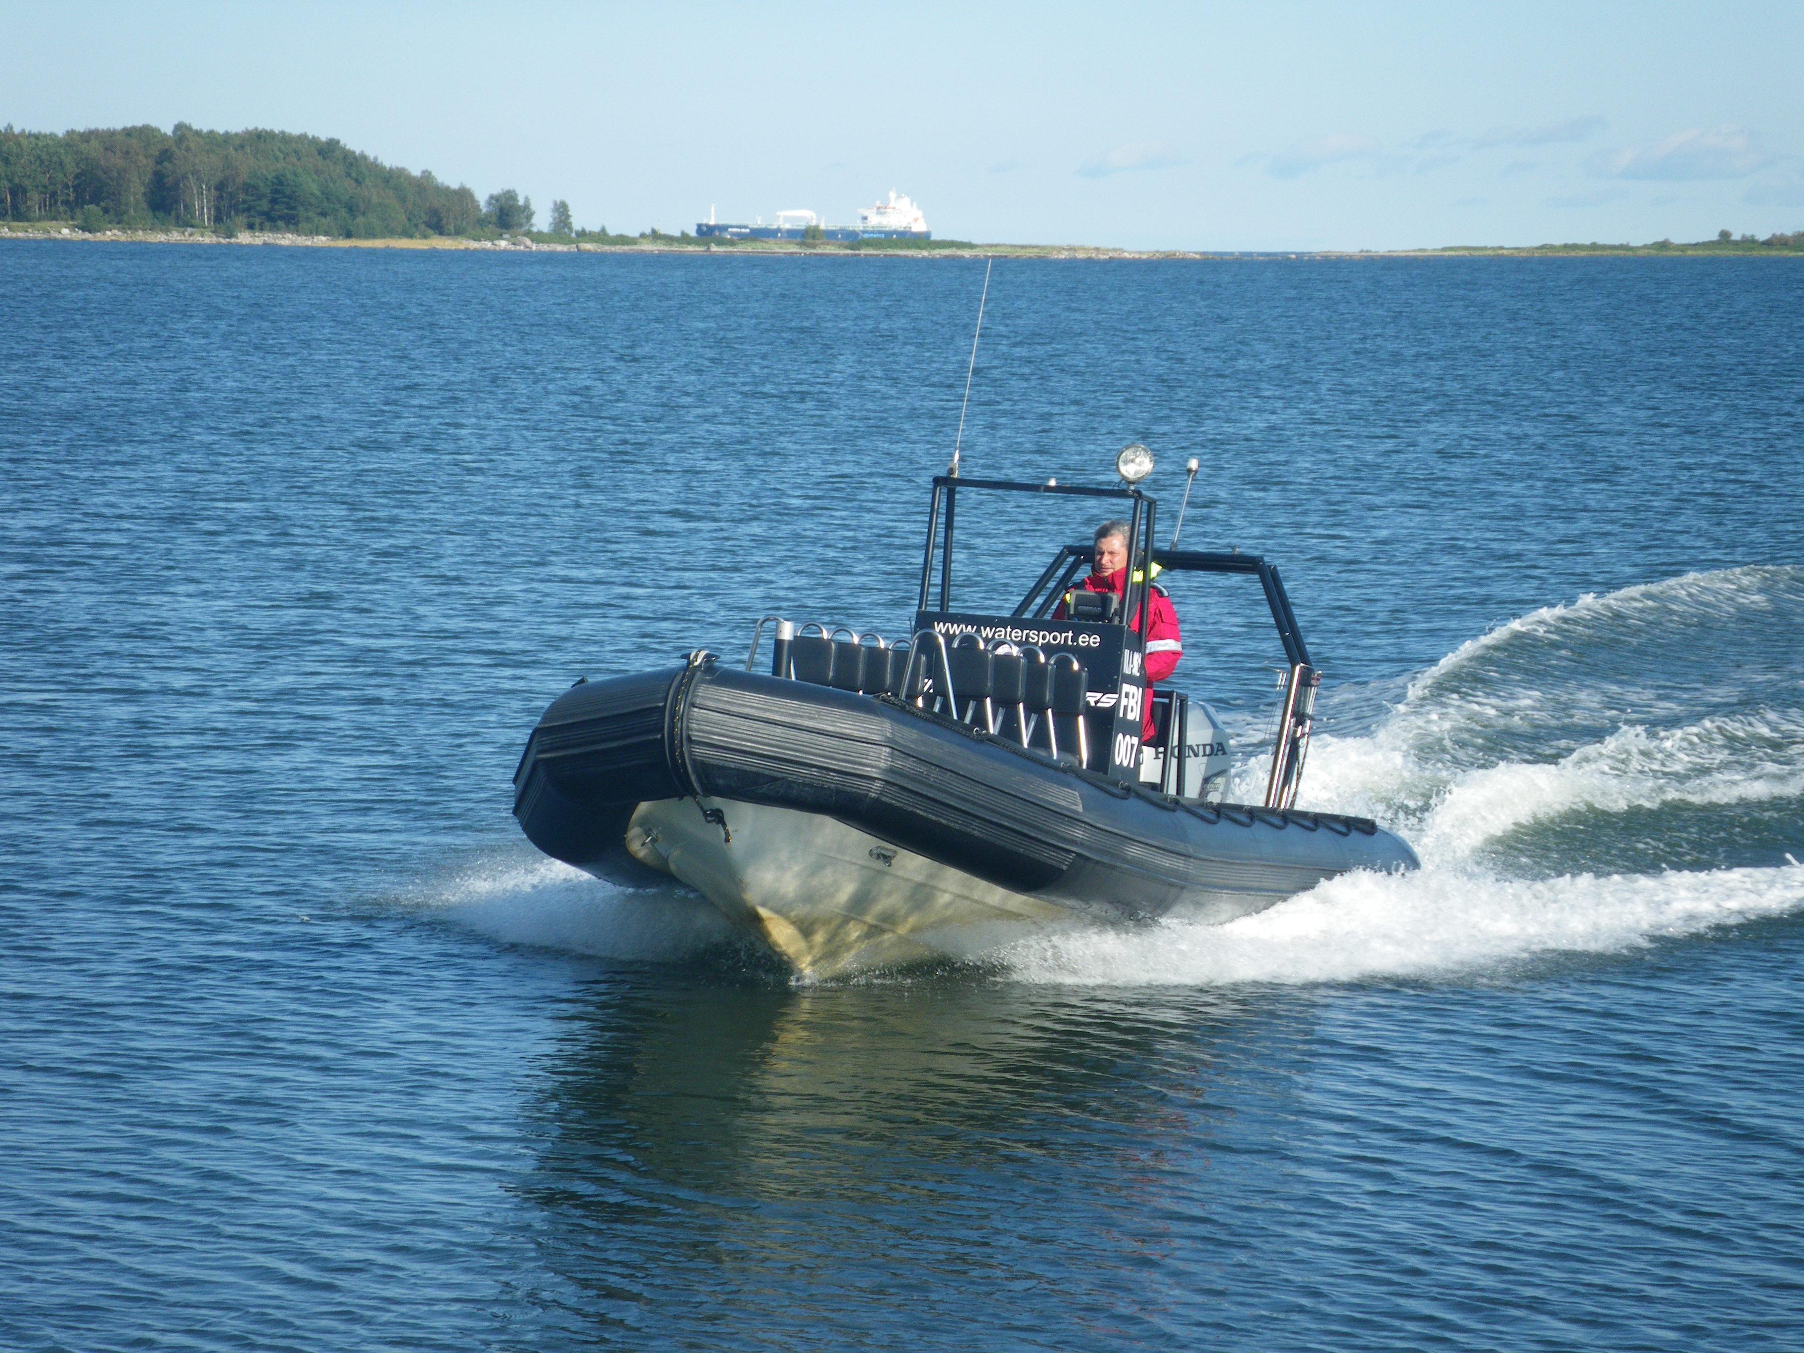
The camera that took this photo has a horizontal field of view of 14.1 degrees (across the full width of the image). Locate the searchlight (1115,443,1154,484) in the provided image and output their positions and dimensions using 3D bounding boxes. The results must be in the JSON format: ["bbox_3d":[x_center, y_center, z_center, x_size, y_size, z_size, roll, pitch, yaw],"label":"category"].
[{"bbox_3d":[1.003,-0.918,31.470,0.165,0.175,0.130,2,1,1],"label":"searchlight"}]

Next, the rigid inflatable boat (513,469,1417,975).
[{"bbox_3d":[0.264,0.244,30.773,2.555,2.232,7.242,2,-1,18],"label":"rigid inflatable boat"}]

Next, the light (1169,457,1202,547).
[{"bbox_3d":[1.306,-0.802,33.628,0.065,0.411,0.065,7,-11,18],"label":"light"}]

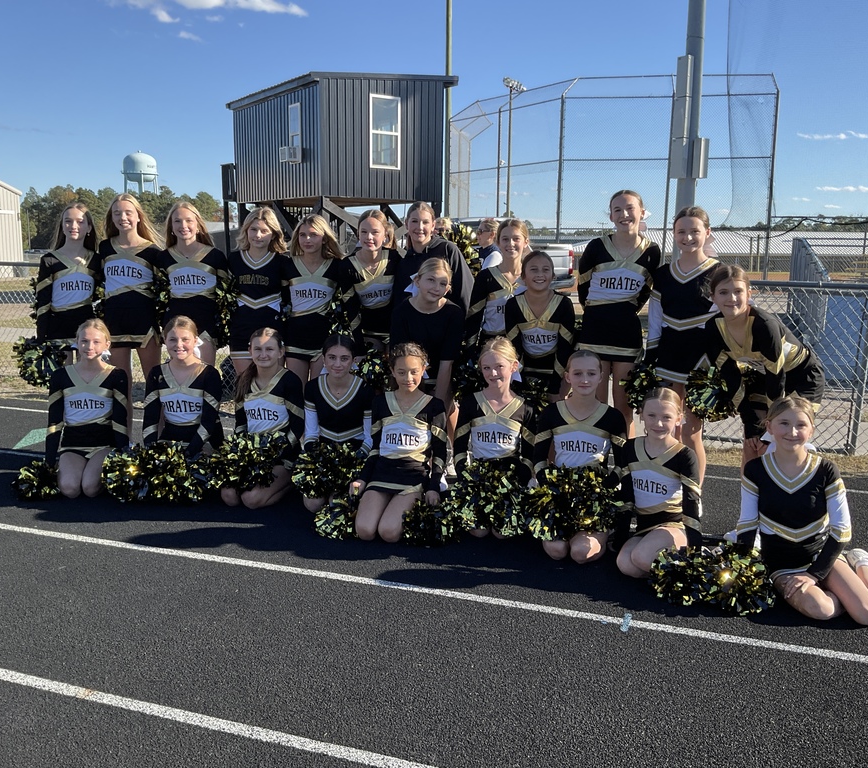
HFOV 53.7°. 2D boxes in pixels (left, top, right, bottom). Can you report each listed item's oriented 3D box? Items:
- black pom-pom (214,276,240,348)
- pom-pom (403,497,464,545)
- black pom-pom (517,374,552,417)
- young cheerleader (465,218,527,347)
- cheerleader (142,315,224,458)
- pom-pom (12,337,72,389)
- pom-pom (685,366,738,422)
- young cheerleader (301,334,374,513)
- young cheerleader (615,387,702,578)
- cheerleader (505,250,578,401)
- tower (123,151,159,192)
[{"bbox_3d":[-1.200,-0.399,4.976,0.190,0.420,0.220,1,10,0],"label":"black pom-pom"},{"bbox_3d":[-0.002,0.607,3.785,0.265,0.210,0.250,1,10,0],"label":"pom-pom"},{"bbox_3d":[0.465,0.071,4.219,0.260,0.260,0.260,2,10,10],"label":"black pom-pom"},{"bbox_3d":[0.401,-0.149,4.588,0.440,1.446,0.300,2,10,8],"label":"young cheerleader"},{"bbox_3d":[-1.349,0.095,4.602,0.430,0.912,0.560,2,10,8],"label":"cheerleader"},{"bbox_3d":[-2.475,-0.136,5.424,0.360,0.320,0.320,-2,10,-17],"label":"pom-pom"},{"bbox_3d":[1.284,0.048,3.956,0.270,0.270,0.250,3,10,13],"label":"pom-pom"},{"bbox_3d":[-0.498,0.179,4.493,0.420,0.840,0.620,2,10,5],"label":"young cheerleader"},{"bbox_3d":[0.975,0.381,3.591,0.400,0.745,0.600,8,12,37],"label":"young cheerleader"},{"bbox_3d":[0.546,-0.054,4.533,0.400,1.287,0.420,2,10,9],"label":"cheerleader"},{"bbox_3d":[-101.625,-65.740,298.452,13.000,30.043,13.000,-2,10,-15],"label":"tower"}]

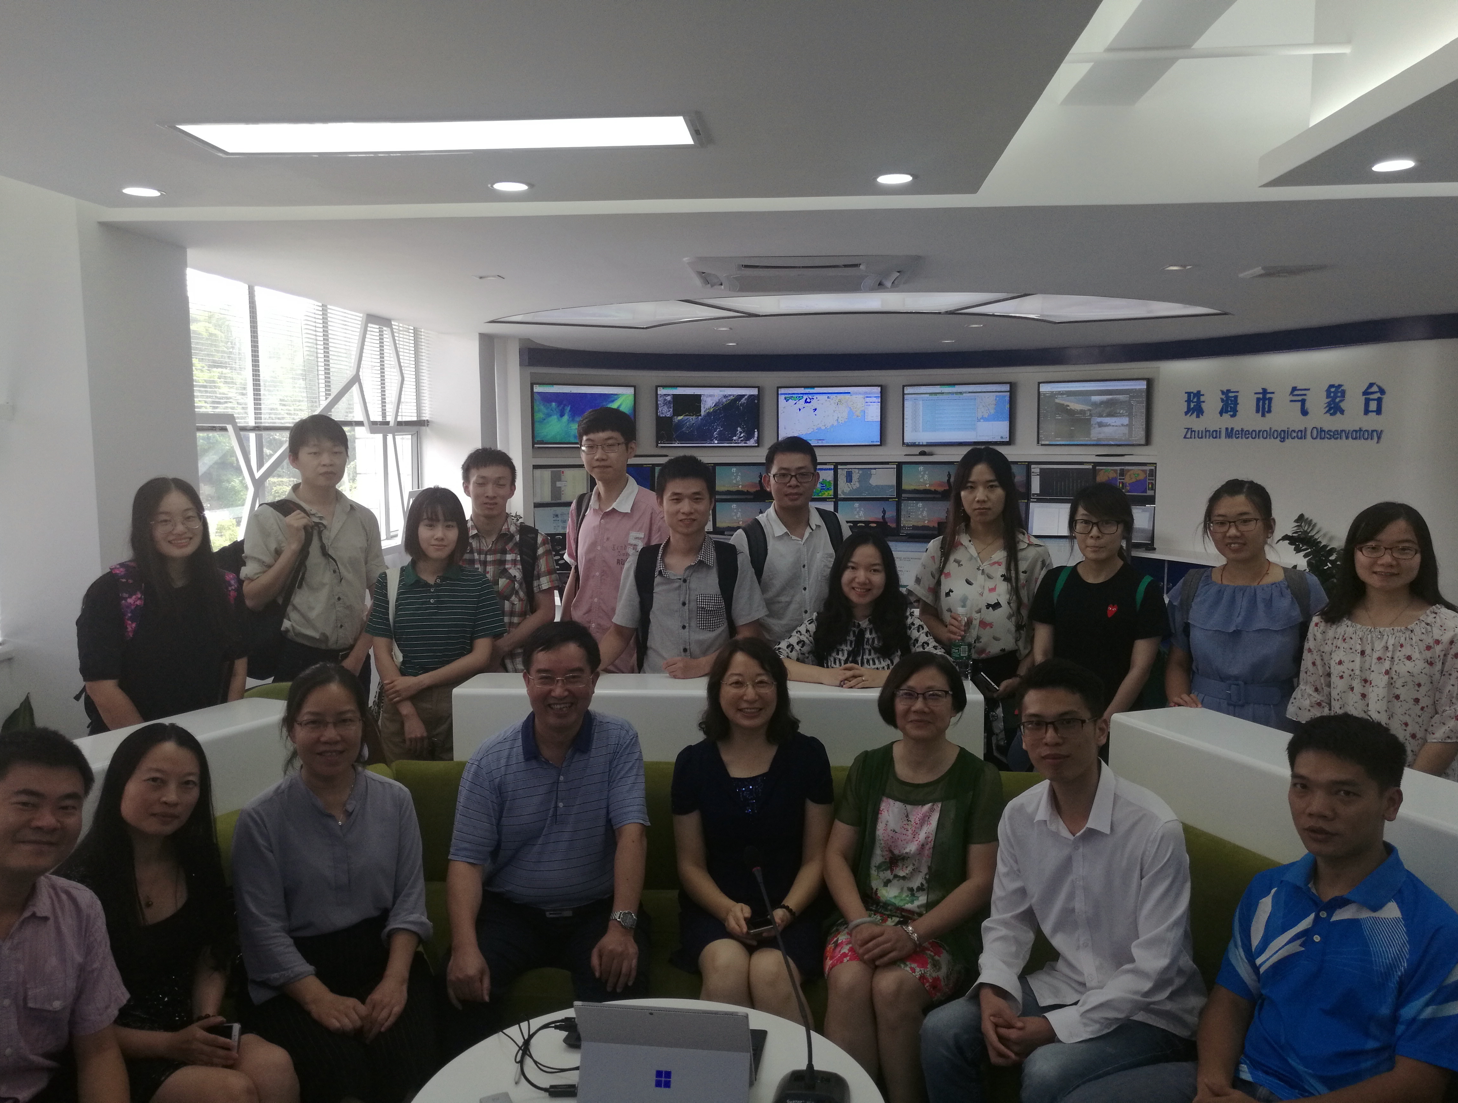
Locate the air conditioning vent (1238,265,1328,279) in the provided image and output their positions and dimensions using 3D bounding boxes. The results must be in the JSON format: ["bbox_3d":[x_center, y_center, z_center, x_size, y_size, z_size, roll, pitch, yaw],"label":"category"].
[{"bbox_3d":[2.468,-1.236,5.177,0.280,0.050,0.360,0,6,5],"label":"air conditioning vent"}]

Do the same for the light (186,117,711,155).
[{"bbox_3d":[-0.659,-0.974,2.642,1.210,0.040,0.310,0,6,5],"label":"light"}]

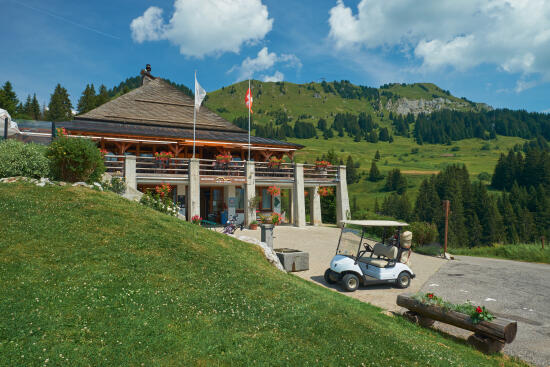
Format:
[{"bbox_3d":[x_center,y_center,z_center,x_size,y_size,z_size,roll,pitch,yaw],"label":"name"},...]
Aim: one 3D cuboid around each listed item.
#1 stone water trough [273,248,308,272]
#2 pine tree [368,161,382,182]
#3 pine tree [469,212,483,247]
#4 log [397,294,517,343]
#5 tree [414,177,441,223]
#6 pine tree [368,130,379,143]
[{"bbox_3d":[0.360,2.437,11.880,0.930,0.540,1.080,1,1,-33],"label":"stone water trough"},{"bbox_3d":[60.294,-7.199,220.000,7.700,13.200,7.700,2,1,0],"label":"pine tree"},{"bbox_3d":[42.648,9.997,78.000,3.100,7.600,3.100,1,0,0],"label":"pine tree"},{"bbox_3d":[3.385,2.544,7.040,0.440,0.350,2.030,1,1,-41],"label":"log"},{"bbox_3d":[43.666,5.011,105.000,6.800,14.000,6.800,1,0,0],"label":"tree"},{"bbox_3d":[96.700,-46.141,360.000,9.000,12.000,9.000,2,1,0],"label":"pine tree"}]

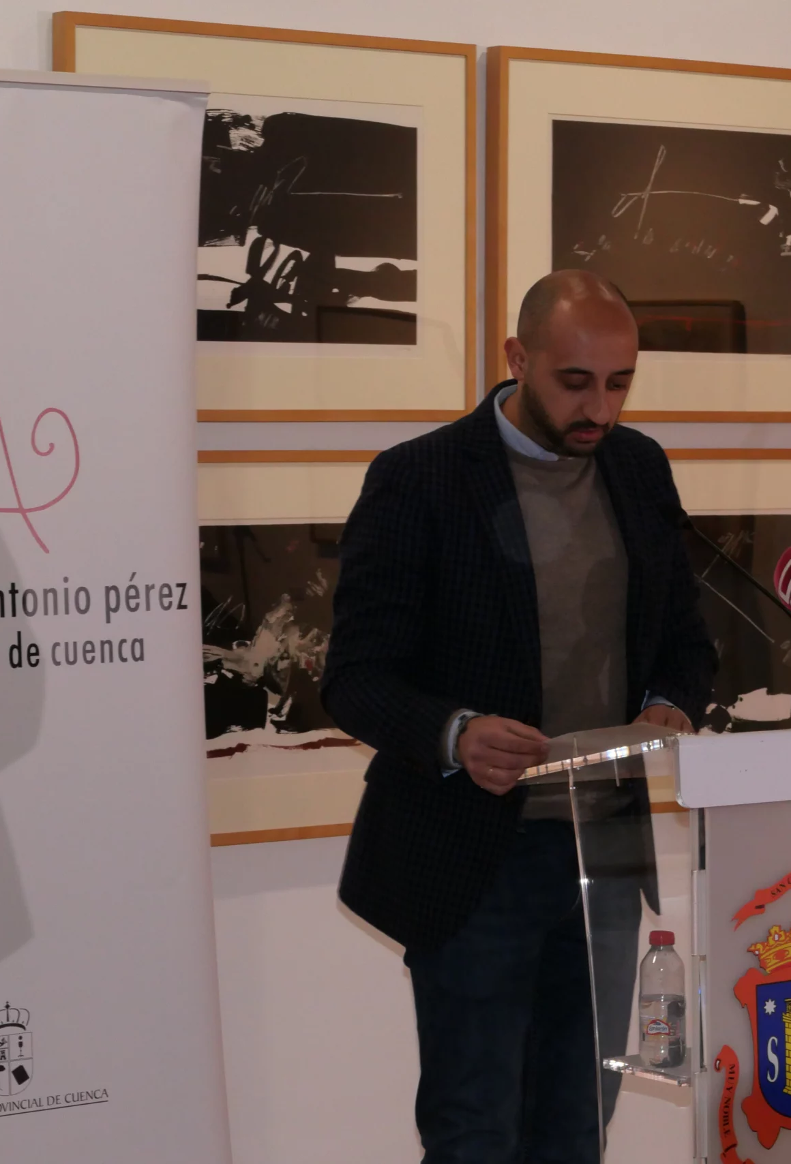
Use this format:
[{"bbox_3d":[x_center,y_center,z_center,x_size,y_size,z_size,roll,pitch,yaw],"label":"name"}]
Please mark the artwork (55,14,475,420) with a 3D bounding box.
[{"bbox_3d":[-0.217,-0.630,6.453,0.872,0.693,0.041,-2,3,-36],"label":"artwork"}]

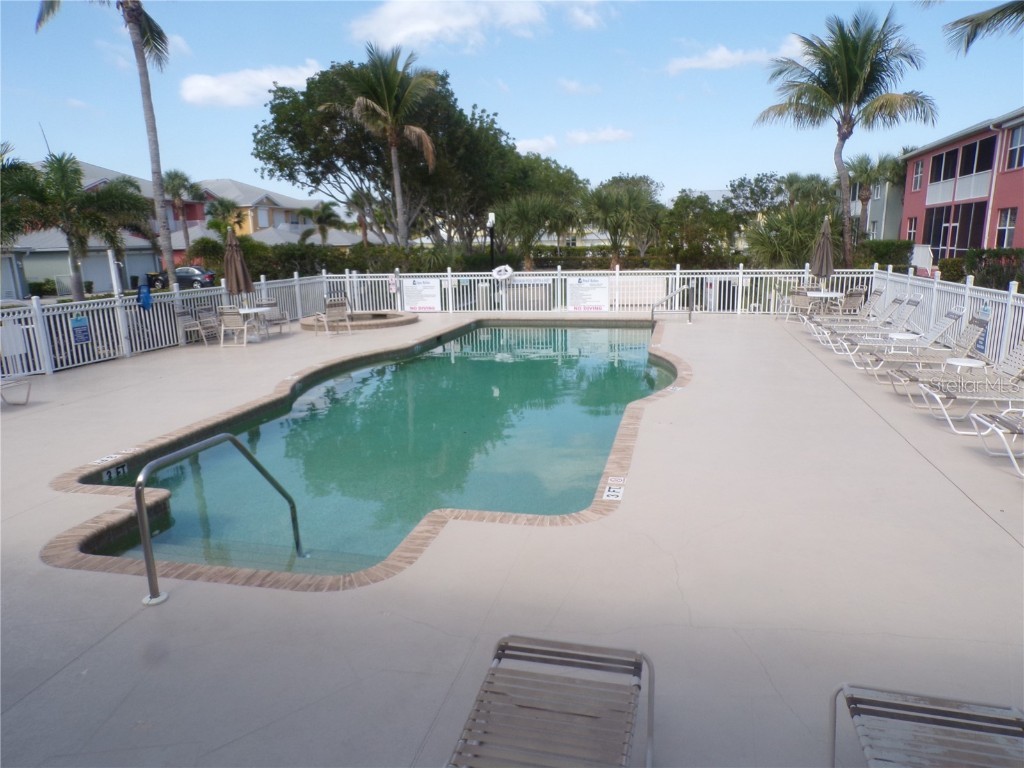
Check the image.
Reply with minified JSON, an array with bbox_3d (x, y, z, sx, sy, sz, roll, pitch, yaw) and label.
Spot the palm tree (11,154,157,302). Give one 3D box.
[{"bbox_3d":[-10.504,-3.339,17.648,3.424,4.623,3.424,-1,11,0],"label":"palm tree"}]

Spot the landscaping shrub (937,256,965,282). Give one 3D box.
[{"bbox_3d":[17.652,-4.579,28.609,1.200,1.100,1.150,6,13,31],"label":"landscaping shrub"}]

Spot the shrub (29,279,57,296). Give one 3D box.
[{"bbox_3d":[-26.110,-5.355,39.604,1.500,1.050,1.200,-8,14,-32],"label":"shrub"}]

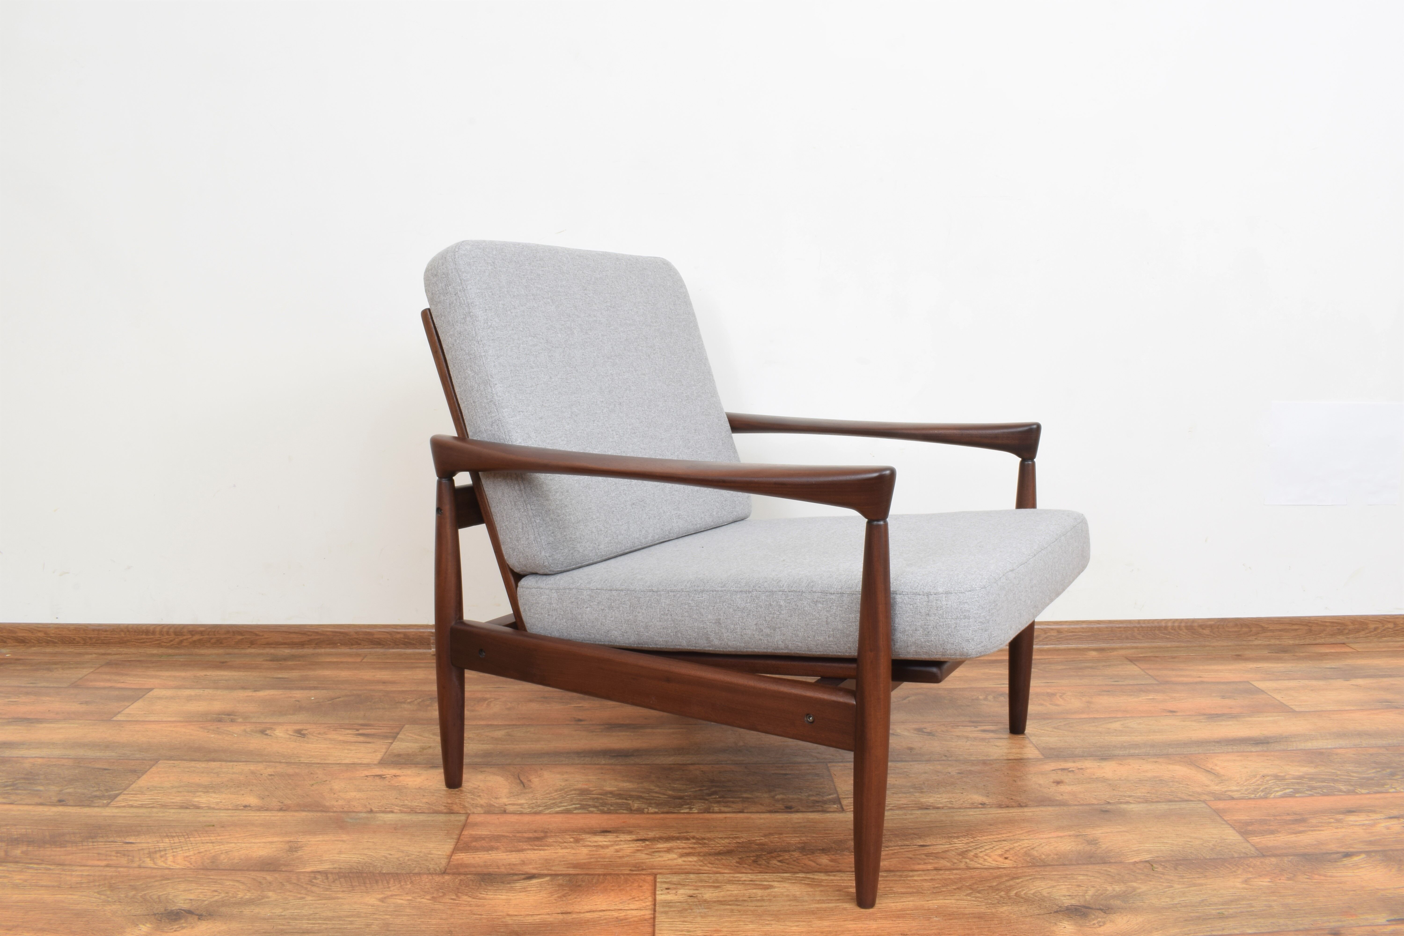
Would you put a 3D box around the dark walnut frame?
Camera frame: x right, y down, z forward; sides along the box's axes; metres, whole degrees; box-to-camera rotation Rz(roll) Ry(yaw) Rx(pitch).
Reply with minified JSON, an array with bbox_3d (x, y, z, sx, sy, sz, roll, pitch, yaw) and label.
[{"bbox_3d":[0.066,0.114,1.784,0.913,0.762,0.723,5,10,32],"label":"dark walnut frame"}]

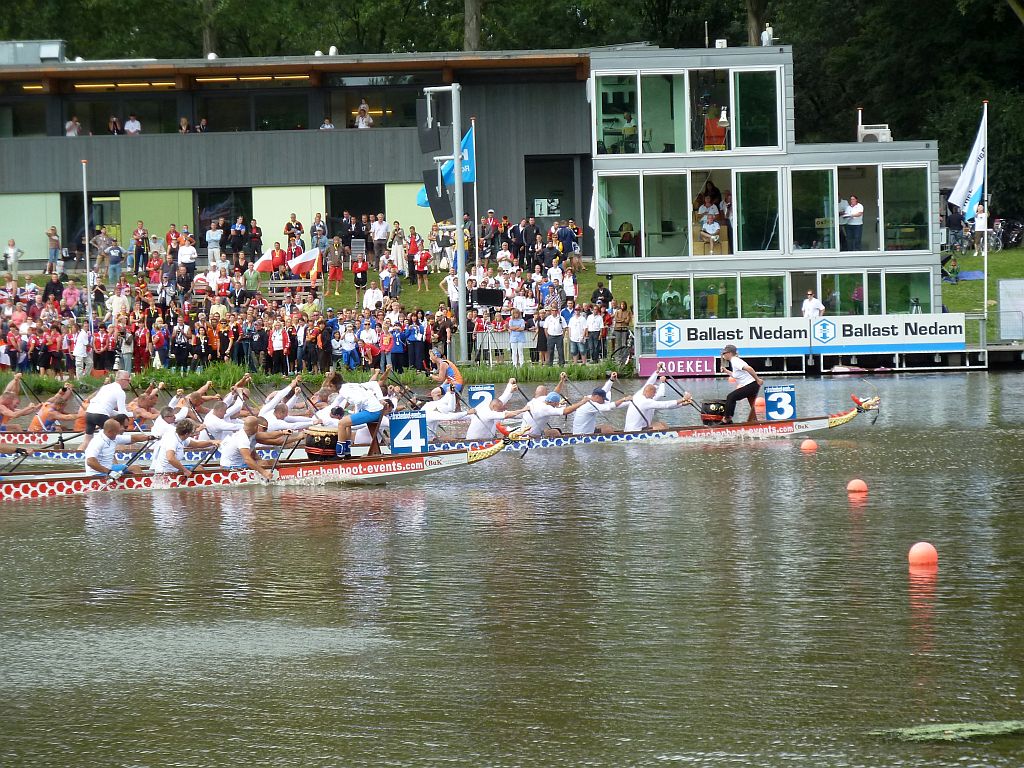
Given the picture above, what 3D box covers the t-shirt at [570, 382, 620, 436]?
[{"bbox_3d":[1.258,0.356,65.900,0.680,0.780,0.520,-1,1,2],"label":"t-shirt"}]

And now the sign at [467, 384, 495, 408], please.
[{"bbox_3d":[-0.561,0.292,80.800,0.490,0.545,0.040,-2,1,0],"label":"sign"}]

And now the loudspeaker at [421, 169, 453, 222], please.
[{"bbox_3d":[-2.205,-5.670,131.000,0.580,1.550,0.600,-15,1,0],"label":"loudspeaker"}]

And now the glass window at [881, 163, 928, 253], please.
[{"bbox_3d":[11.728,-5.230,129.600,1.330,2.450,0.100,-2,1,4],"label":"glass window"}]

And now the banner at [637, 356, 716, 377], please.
[{"bbox_3d":[4.891,-0.502,128.500,2.300,0.560,0.050,-1,1,2],"label":"banner"}]

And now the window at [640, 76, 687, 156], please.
[{"bbox_3d":[4.419,-7.861,126.836,1.290,2.300,0.100,-1,1,2],"label":"window"}]

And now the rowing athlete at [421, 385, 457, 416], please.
[{"bbox_3d":[-1.065,0.491,65.700,0.920,1.000,0.550,-2,1,0],"label":"rowing athlete"}]

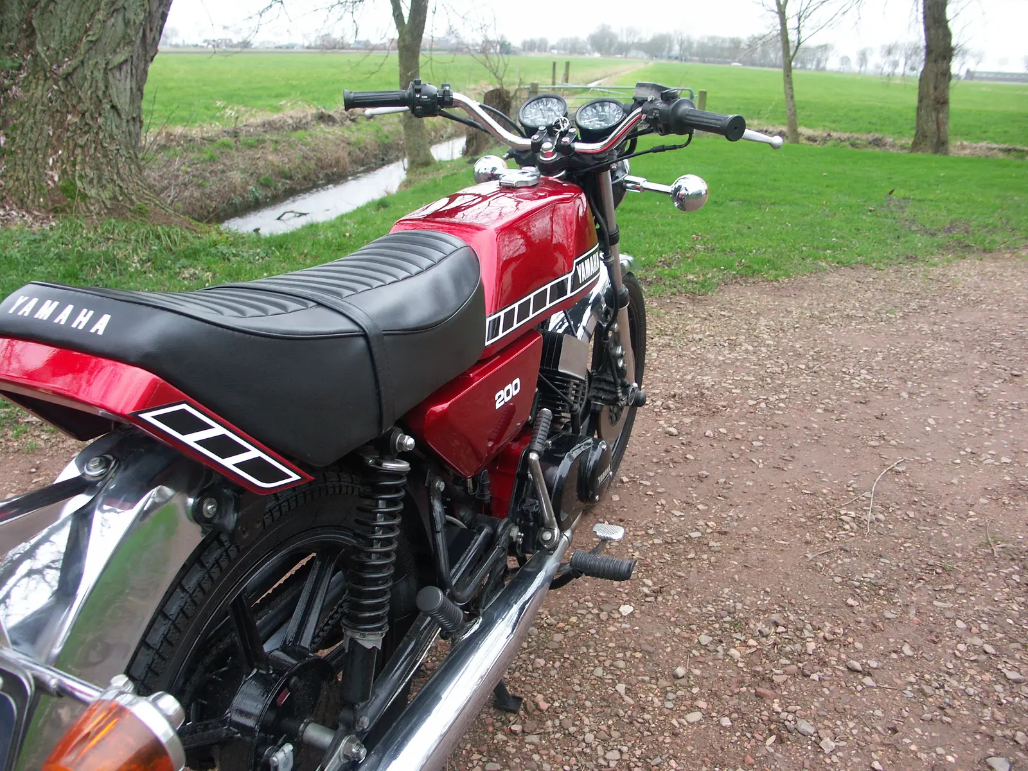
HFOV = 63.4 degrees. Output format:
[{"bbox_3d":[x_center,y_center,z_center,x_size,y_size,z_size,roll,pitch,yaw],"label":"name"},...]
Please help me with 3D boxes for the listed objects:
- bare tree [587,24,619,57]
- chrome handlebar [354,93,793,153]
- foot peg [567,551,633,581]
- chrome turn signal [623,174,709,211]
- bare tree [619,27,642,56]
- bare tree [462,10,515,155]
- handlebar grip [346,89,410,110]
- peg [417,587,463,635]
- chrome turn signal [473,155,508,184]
[{"bbox_3d":[32.306,-124.300,300.000,11.590,10.761,10.500,2,22,0],"label":"bare tree"},{"bbox_3d":[0.042,-0.449,1.455,0.745,0.100,0.170,11,24,25],"label":"chrome handlebar"},{"bbox_3d":[0.143,0.294,1.355,0.102,0.035,0.036,10,23,22],"label":"foot peg"},{"bbox_3d":[0.297,-0.382,1.628,0.170,0.073,0.080,11,24,25],"label":"chrome turn signal"},{"bbox_3d":[42.158,-124.010,300.000,8.113,10.223,8.500,2,22,0],"label":"bare tree"},{"bbox_3d":[-0.291,-3.251,9.000,0.580,1.429,0.600,2,22,0],"label":"bare tree"},{"bbox_3d":[-0.253,-0.524,1.529,0.121,0.036,0.036,-2,22,1],"label":"handlebar grip"},{"bbox_3d":[-0.095,0.307,1.114,0.036,0.086,0.036,1,50,26],"label":"peg"},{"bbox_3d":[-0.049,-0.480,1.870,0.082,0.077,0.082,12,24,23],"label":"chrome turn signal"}]

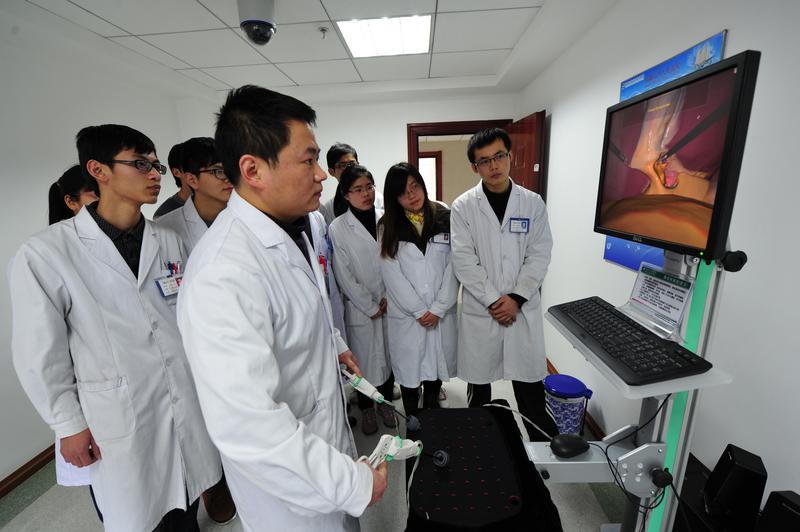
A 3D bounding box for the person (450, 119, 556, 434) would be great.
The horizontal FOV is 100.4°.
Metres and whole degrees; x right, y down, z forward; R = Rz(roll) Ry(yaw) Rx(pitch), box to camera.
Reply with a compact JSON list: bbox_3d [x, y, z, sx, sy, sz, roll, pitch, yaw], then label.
[{"bbox_3d":[0.505,0.224,1.748,0.530,1.750,0.360,1,14,12],"label":"person"}]

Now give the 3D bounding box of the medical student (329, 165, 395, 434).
[{"bbox_3d":[-0.160,0.253,2.008,0.450,1.620,0.320,-11,16,-32],"label":"medical student"}]

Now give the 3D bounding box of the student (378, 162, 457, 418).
[{"bbox_3d":[0.113,0.275,1.874,0.450,1.620,0.320,-5,14,-10],"label":"student"}]

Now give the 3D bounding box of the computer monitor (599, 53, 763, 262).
[{"bbox_3d":[0.596,-0.226,0.770,0.052,0.340,0.407,-1,14,3],"label":"computer monitor"}]

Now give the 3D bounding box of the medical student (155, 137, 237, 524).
[{"bbox_3d":[-0.774,0.337,1.515,0.360,1.730,0.500,3,14,20],"label":"medical student"}]

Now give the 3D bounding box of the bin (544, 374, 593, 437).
[{"bbox_3d":[0.996,0.873,2.013,0.265,0.330,0.240,0,14,9],"label":"bin"}]

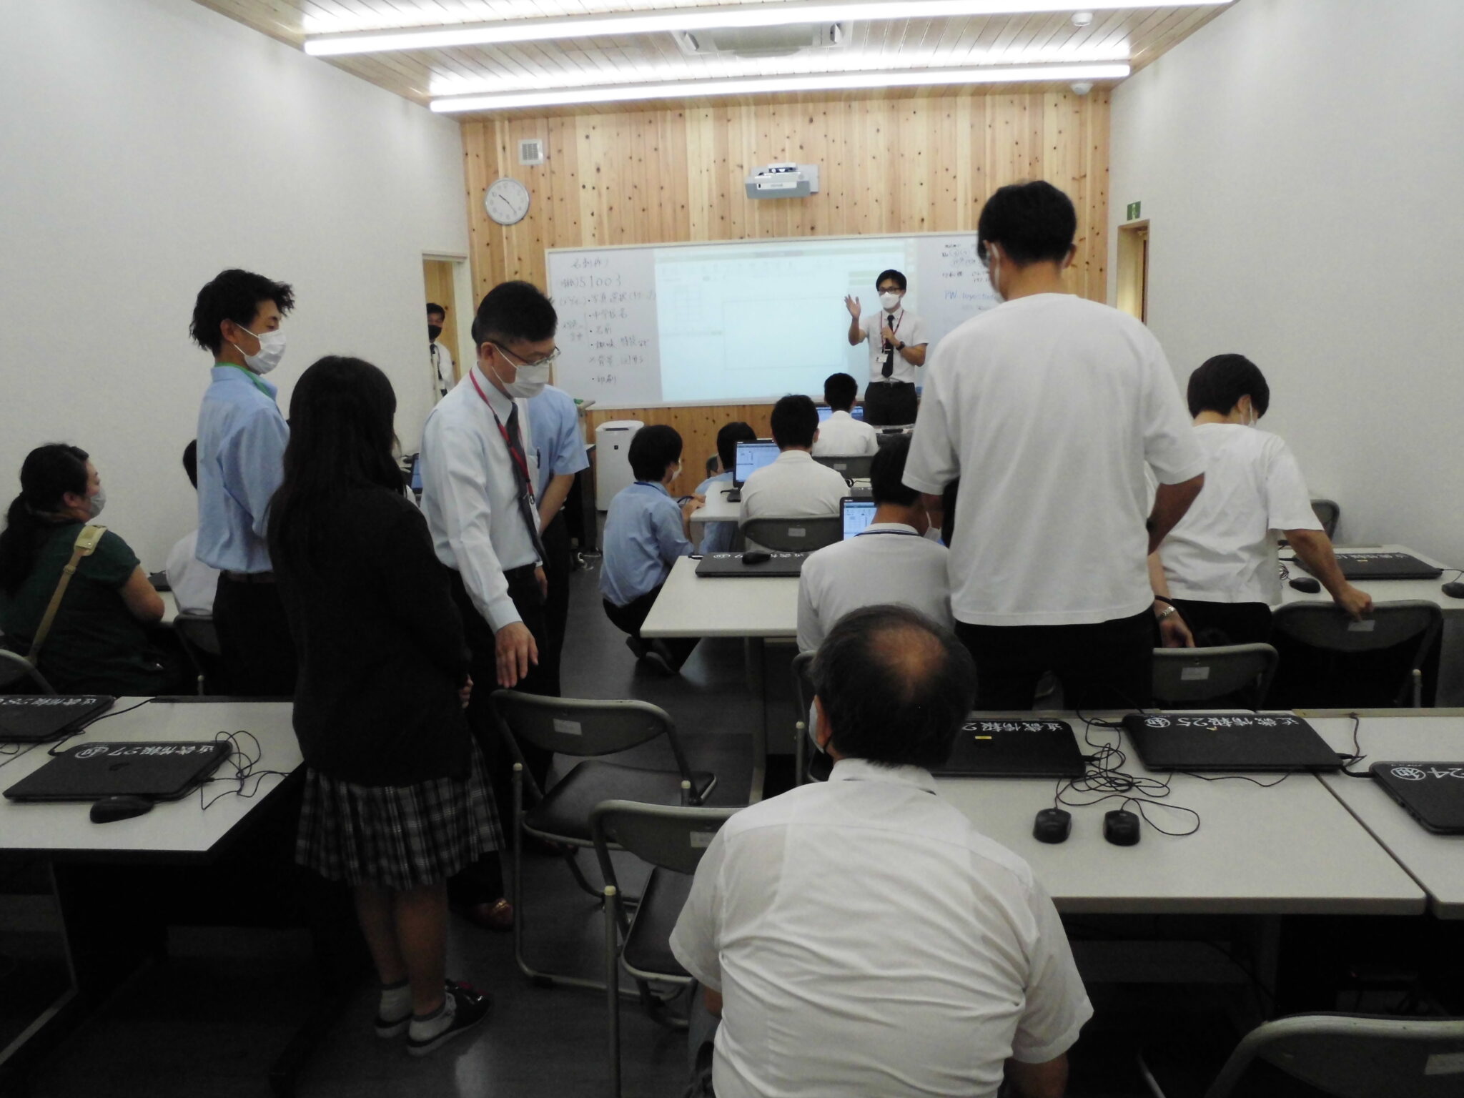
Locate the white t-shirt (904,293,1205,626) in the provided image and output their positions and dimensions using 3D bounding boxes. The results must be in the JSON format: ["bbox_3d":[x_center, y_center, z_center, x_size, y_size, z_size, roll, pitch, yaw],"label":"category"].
[{"bbox_3d":[0.709,-0.195,2.514,0.630,0.730,0.340,-1,13,3],"label":"white t-shirt"}]

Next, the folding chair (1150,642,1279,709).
[{"bbox_3d":[1.105,0.564,2.956,0.460,0.770,0.480,-3,14,-5],"label":"folding chair"}]

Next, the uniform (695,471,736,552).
[{"bbox_3d":[0.020,-0.167,5.861,0.460,0.520,0.400,0,14,11],"label":"uniform"}]

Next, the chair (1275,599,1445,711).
[{"bbox_3d":[1.691,0.475,3.220,0.460,0.770,0.480,0,14,10],"label":"chair"}]

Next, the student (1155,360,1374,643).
[{"bbox_3d":[1.395,0.198,2.983,0.530,1.440,0.480,1,14,13],"label":"student"}]

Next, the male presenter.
[{"bbox_3d":[0.985,-0.891,7.008,0.540,1.730,0.400,1,14,13],"label":"male presenter"}]

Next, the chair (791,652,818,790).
[{"bbox_3d":[0.415,0.576,3.075,0.460,0.760,0.470,-1,13,5],"label":"chair"}]

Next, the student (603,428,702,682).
[{"bbox_3d":[-0.356,0.008,4.844,0.600,1.110,0.460,-11,16,-31],"label":"student"}]

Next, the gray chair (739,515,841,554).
[{"bbox_3d":[0.289,0.198,4.592,0.460,0.770,0.480,-1,14,5],"label":"gray chair"}]

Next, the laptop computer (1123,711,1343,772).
[{"bbox_3d":[1.001,0.395,2.226,0.365,0.025,0.250,-1,13,3],"label":"laptop computer"}]

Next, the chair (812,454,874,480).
[{"bbox_3d":[0.601,-0.164,6.036,0.460,0.770,0.480,-1,14,5],"label":"chair"}]

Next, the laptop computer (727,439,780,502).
[{"bbox_3d":[0.195,-0.370,5.106,0.370,0.240,0.280,-1,13,5],"label":"laptop computer"}]

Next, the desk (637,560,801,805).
[{"bbox_3d":[0.483,0.463,3.606,1.400,0.705,0.810,-1,14,5],"label":"desk"}]

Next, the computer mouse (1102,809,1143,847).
[{"bbox_3d":[0.685,0.482,1.925,0.063,0.037,0.106,1,14,15],"label":"computer mouse"}]

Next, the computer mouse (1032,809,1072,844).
[{"bbox_3d":[0.562,0.477,1.921,0.063,0.037,0.105,1,14,12],"label":"computer mouse"}]

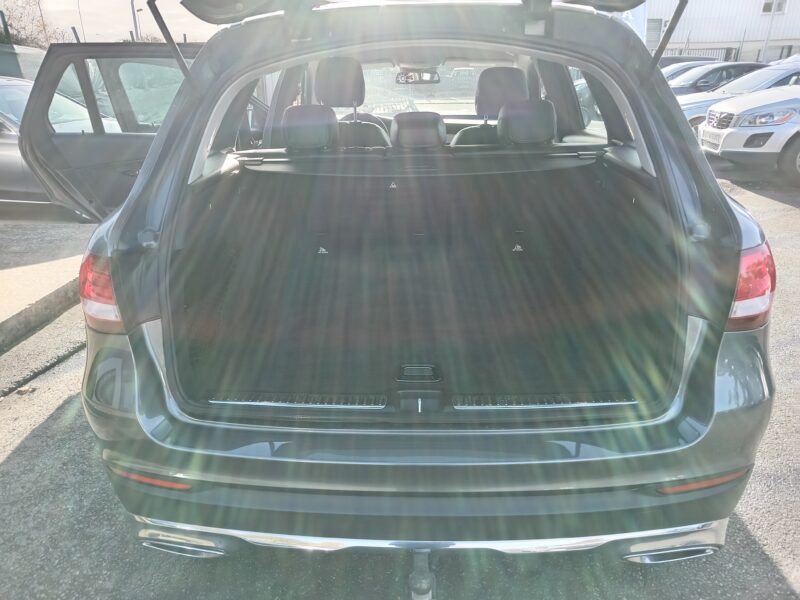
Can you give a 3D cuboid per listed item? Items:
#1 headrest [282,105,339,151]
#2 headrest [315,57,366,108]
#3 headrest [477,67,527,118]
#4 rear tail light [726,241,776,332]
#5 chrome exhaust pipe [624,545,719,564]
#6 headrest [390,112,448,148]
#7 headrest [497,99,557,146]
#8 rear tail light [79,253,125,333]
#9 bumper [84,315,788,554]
[{"bbox_3d":[-0.316,-0.621,2.074,0.200,0.160,0.110,0,23,2],"label":"headrest"},{"bbox_3d":[-0.278,-1.034,2.756,0.245,0.225,0.120,0,23,2],"label":"headrest"},{"bbox_3d":[0.491,-0.976,2.708,0.245,0.225,0.120,0,23,2],"label":"headrest"},{"bbox_3d":[0.854,-0.038,1.385,0.180,0.215,0.280,0,23,2],"label":"rear tail light"},{"bbox_3d":[0.673,0.622,1.474,0.235,0.065,0.110,0,23,2],"label":"chrome exhaust pipe"},{"bbox_3d":[0.069,-0.604,2.066,0.200,0.135,0.100,0,23,2],"label":"headrest"},{"bbox_3d":[0.459,-0.611,2.027,0.205,0.165,0.110,0,23,2],"label":"headrest"},{"bbox_3d":[-0.745,-0.032,1.448,0.180,0.215,0.280,0,23,2],"label":"rear tail light"},{"bbox_3d":[0.057,0.337,1.480,1.800,0.540,0.420,0,23,2],"label":"bumper"}]

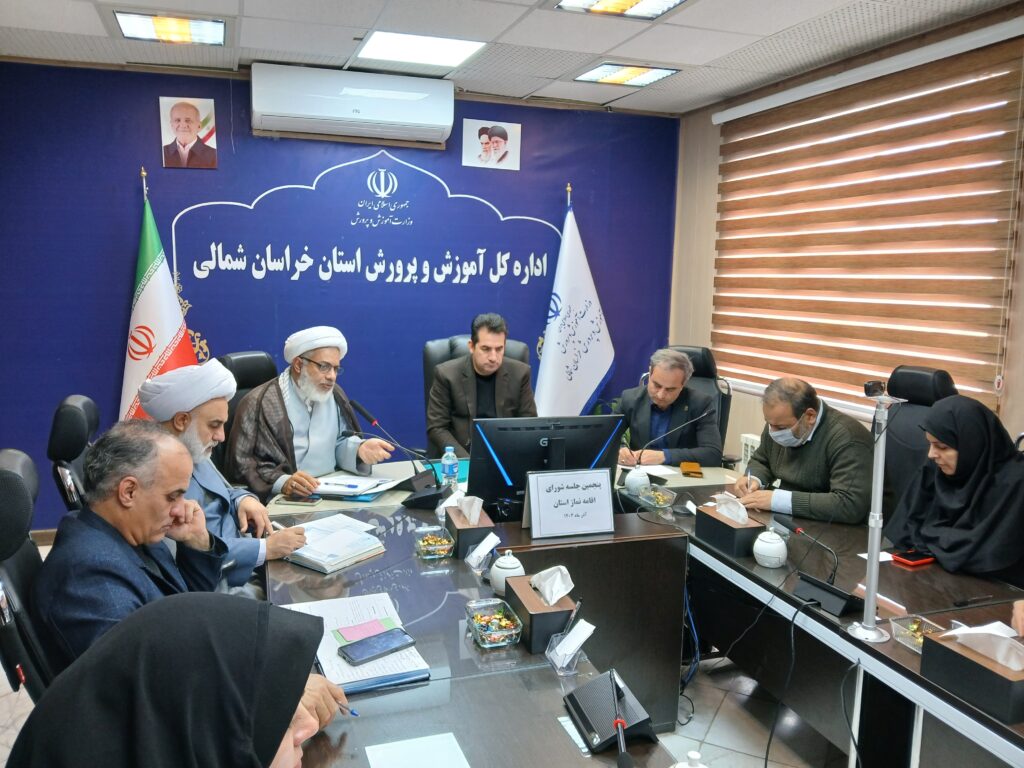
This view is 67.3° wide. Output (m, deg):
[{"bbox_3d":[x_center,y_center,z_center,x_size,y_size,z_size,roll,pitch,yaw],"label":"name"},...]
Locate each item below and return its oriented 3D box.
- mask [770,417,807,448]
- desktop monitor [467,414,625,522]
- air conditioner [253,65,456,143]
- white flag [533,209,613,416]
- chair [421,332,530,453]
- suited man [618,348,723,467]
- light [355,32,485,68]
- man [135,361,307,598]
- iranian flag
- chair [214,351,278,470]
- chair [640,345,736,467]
[{"bbox_3d":[1.097,0.196,3.050,0.090,0.105,0.135,-42,27,-20],"label":"mask"},{"bbox_3d":[0.118,0.302,2.758,0.555,0.390,0.200,-3,9,-20],"label":"desktop monitor"},{"bbox_3d":[-0.944,-1.707,4.702,1.190,0.350,0.250,-3,9,-20],"label":"air conditioner"},{"bbox_3d":[0.448,-0.357,5.505,0.510,1.760,0.290,-3,9,-20],"label":"white flag"},{"bbox_3d":[-0.182,0.394,4.060,0.670,1.280,0.700,-3,9,-20],"label":"chair"},{"bbox_3d":[0.815,0.465,4.009,0.560,1.280,0.740,3,9,19],"label":"suited man"},{"bbox_3d":[-0.503,-1.820,4.181,0.580,0.050,0.540,-3,9,-20],"label":"light"},{"bbox_3d":[-0.916,0.629,2.502,0.780,1.390,0.580,-1,9,-7],"label":"man"},{"bbox_3d":[-2.098,-0.205,4.575,0.480,1.740,0.290,-3,9,-20],"label":"iranian flag"},{"bbox_3d":[-1.233,0.506,3.756,0.640,1.260,0.660,-6,10,-34],"label":"chair"},{"bbox_3d":[0.879,0.439,3.933,0.640,1.240,0.660,3,9,16],"label":"chair"}]

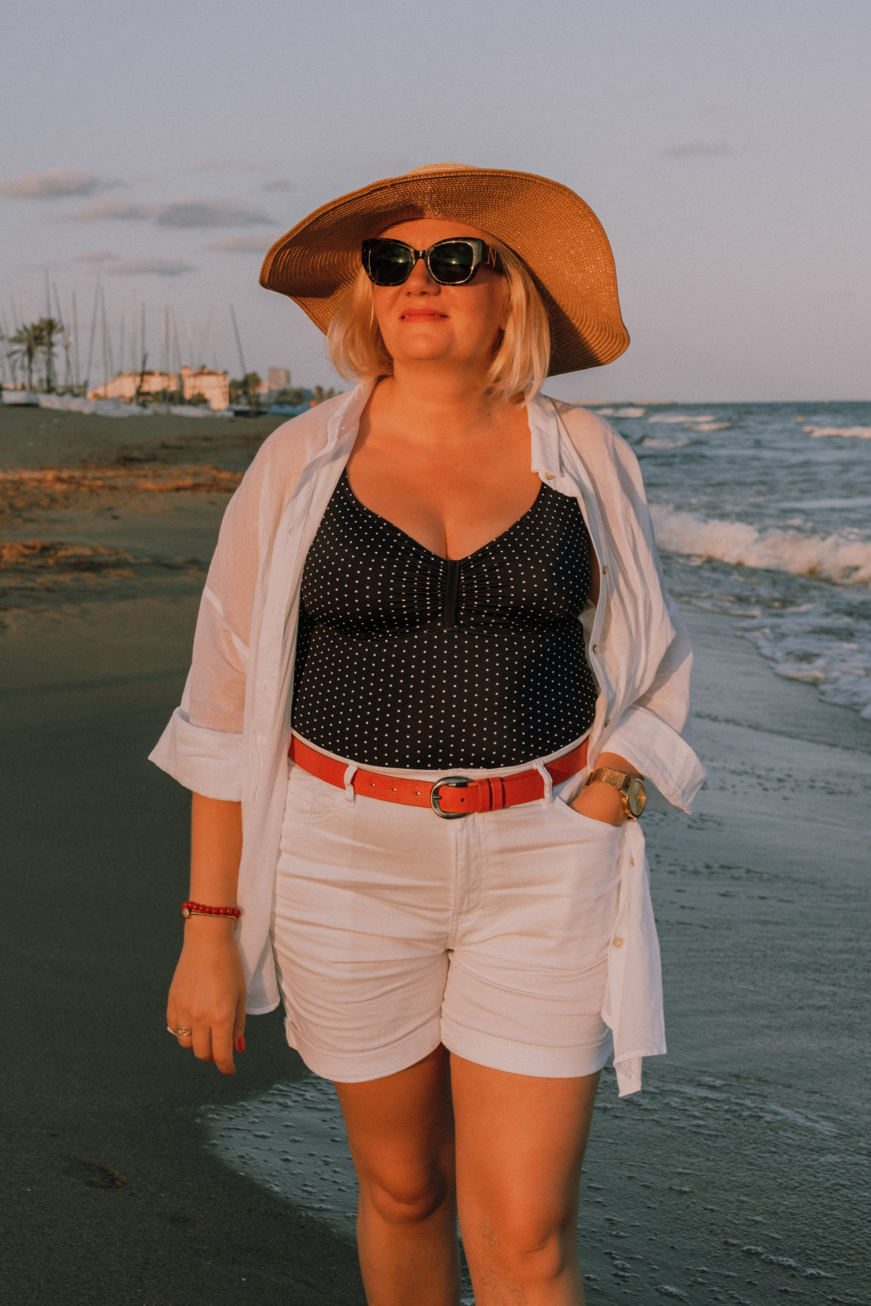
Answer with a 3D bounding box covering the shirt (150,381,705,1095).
[{"bbox_3d":[-0.009,0.104,2.360,0.640,0.840,0.360,0,7,2],"label":"shirt"}]

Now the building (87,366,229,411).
[{"bbox_3d":[-47.845,-45.500,350.000,24.500,7.800,12.000,-2,7,-11],"label":"building"}]

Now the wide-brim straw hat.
[{"bbox_3d":[0.017,-0.455,2.320,0.420,0.160,0.410,2,-20,18],"label":"wide-brim straw hat"}]

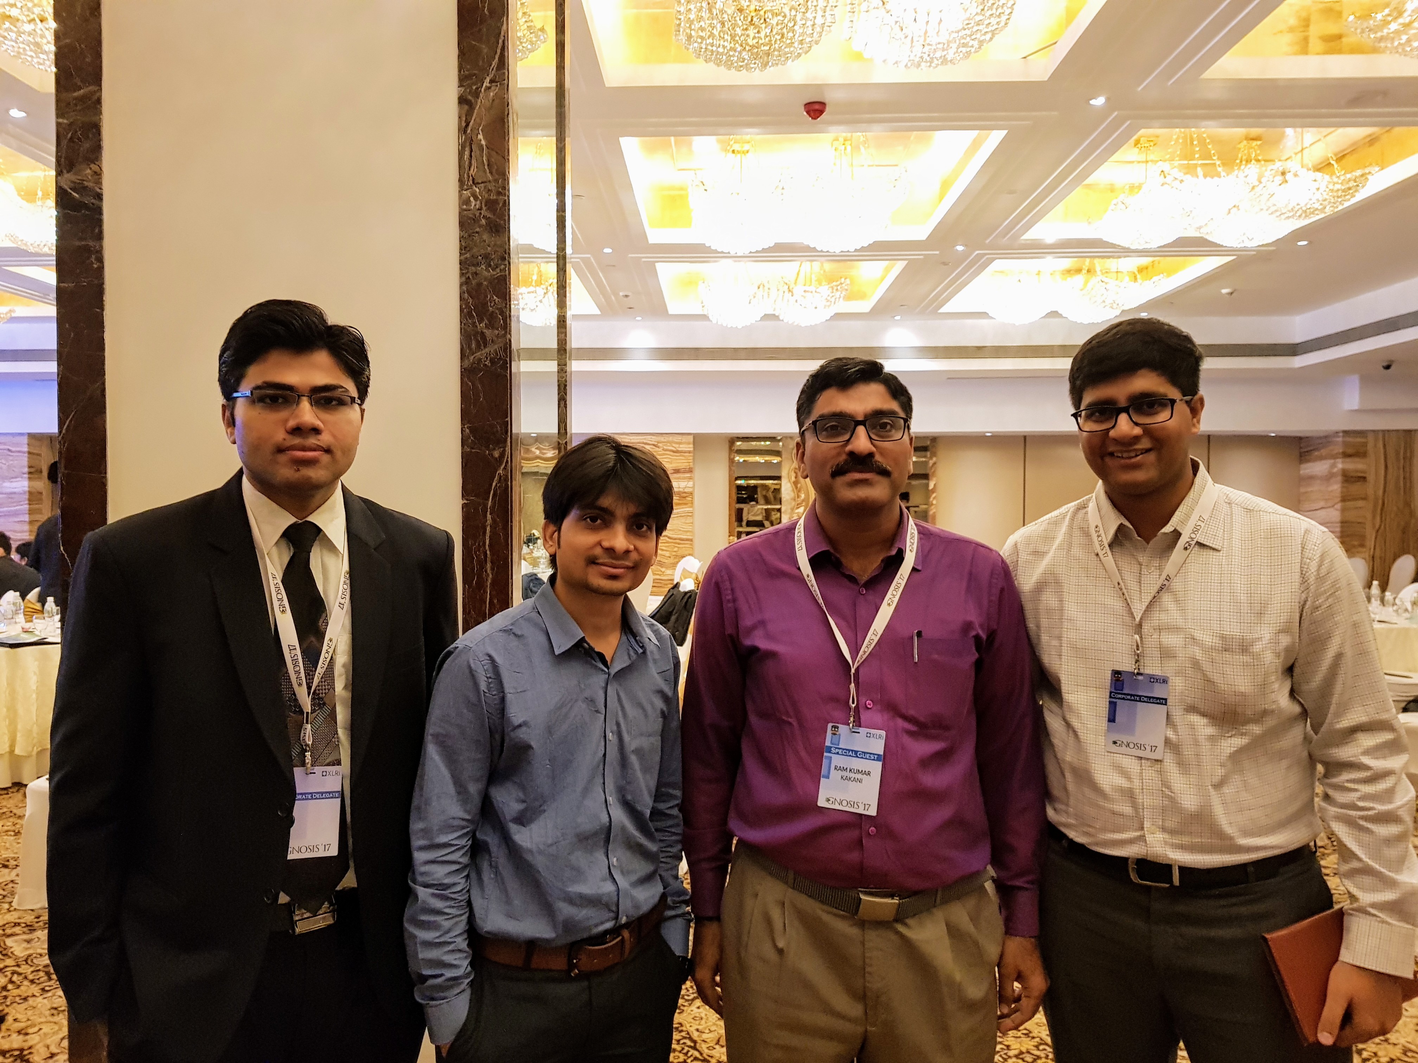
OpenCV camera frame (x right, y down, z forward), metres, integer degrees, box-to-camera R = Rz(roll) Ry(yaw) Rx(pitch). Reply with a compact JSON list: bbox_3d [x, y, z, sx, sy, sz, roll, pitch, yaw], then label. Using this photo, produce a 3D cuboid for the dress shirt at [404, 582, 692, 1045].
[{"bbox_3d":[-0.221,0.375,1.507,0.440,0.607,0.270,-1,1,-27],"label":"dress shirt"}]

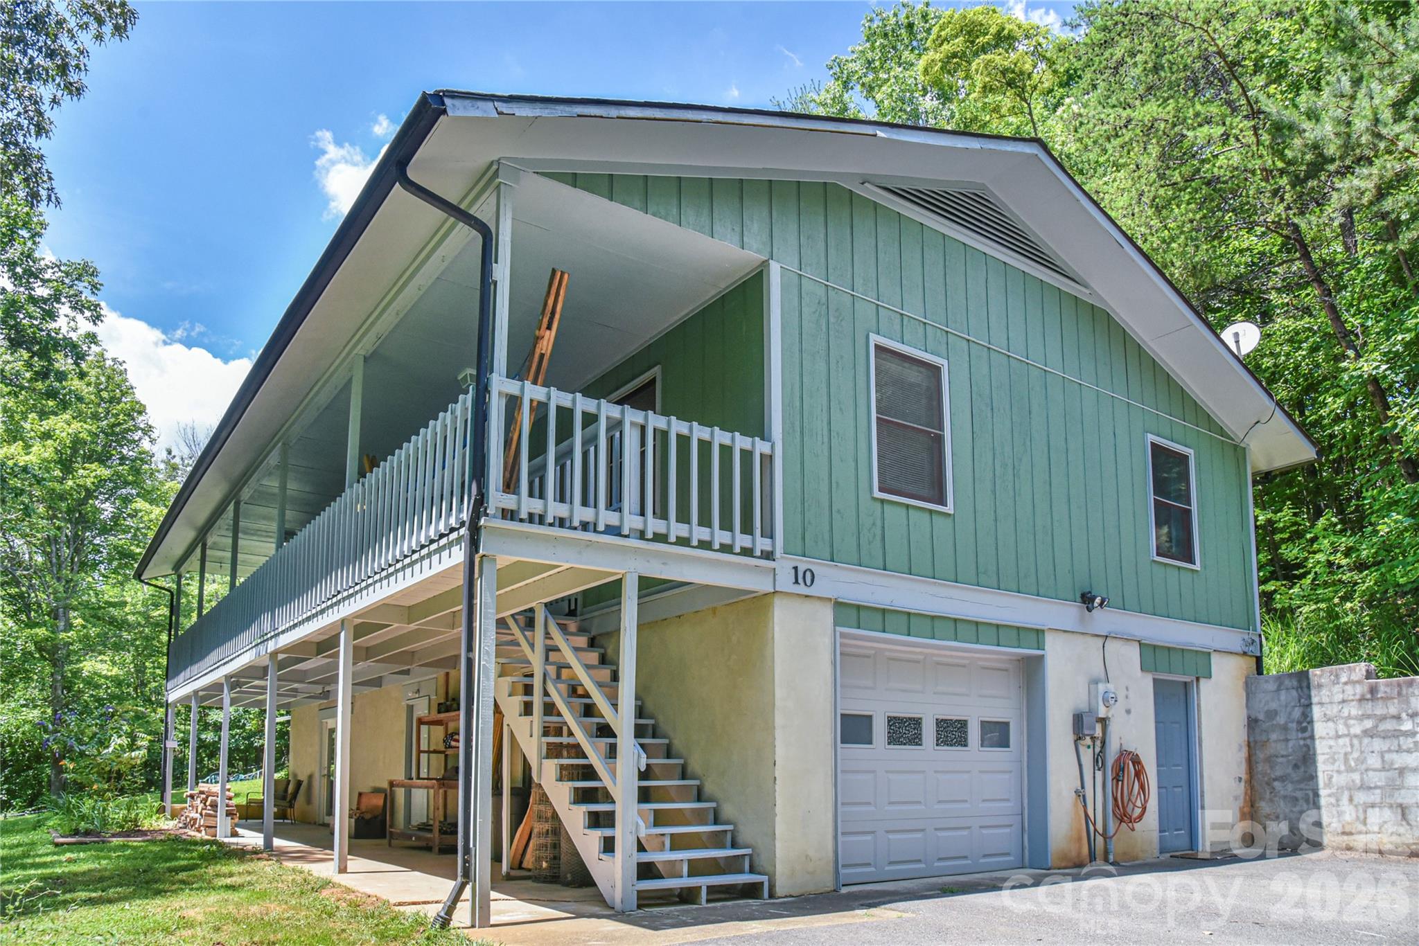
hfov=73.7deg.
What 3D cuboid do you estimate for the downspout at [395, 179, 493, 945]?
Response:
[{"bbox_3d":[-1.850,0.415,6.526,0.640,5.200,0.150,5,-9,-36],"label":"downspout"}]

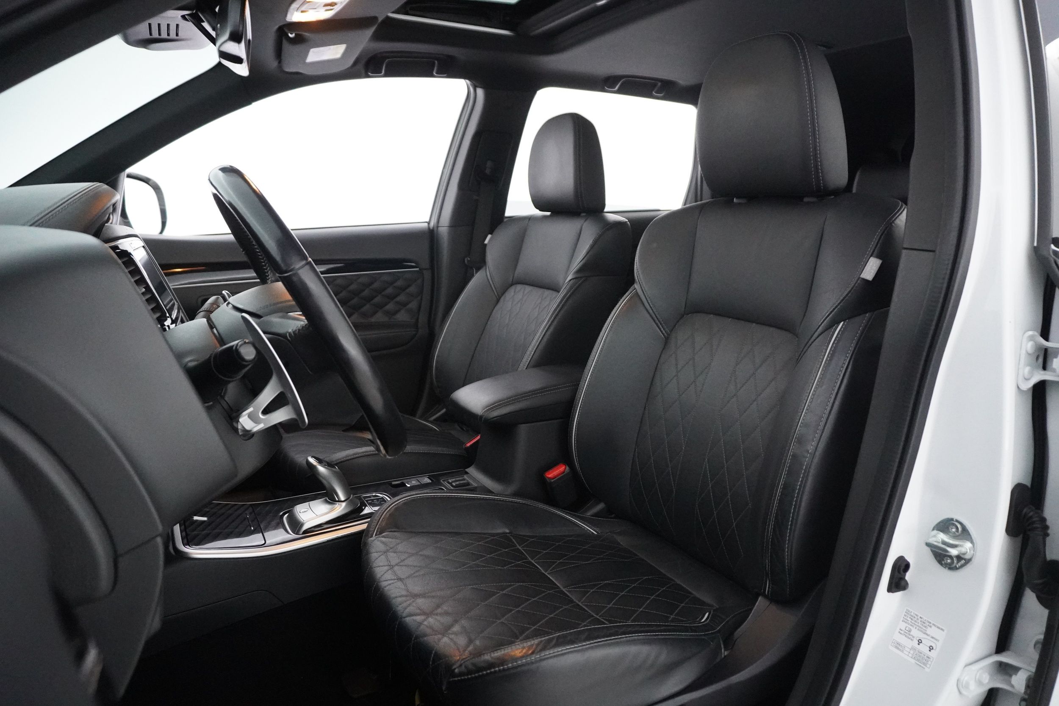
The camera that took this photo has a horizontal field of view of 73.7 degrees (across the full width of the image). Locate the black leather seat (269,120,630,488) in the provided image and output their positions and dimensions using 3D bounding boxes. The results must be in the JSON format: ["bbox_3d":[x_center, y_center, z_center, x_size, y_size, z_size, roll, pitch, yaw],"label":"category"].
[{"bbox_3d":[-0.205,-0.049,1.671,0.790,1.035,0.540,-6,11,-25],"label":"black leather seat"}]

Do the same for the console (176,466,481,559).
[{"bbox_3d":[-0.326,0.246,1.249,0.570,0.130,0.220,-6,11,-25],"label":"console"}]

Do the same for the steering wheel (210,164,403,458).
[{"bbox_3d":[-0.278,-0.024,0.812,0.110,0.375,0.375,-34,22,-17],"label":"steering wheel"}]

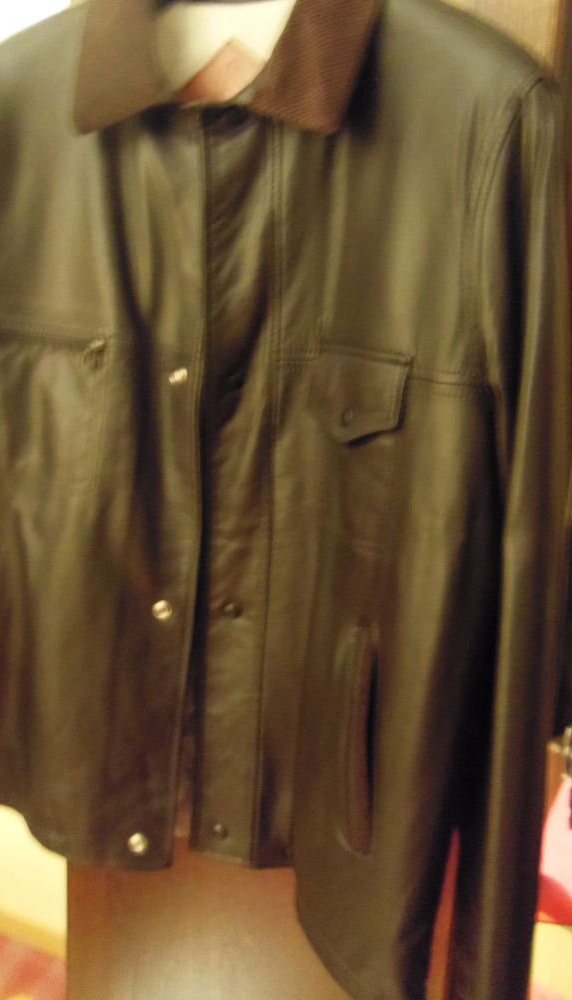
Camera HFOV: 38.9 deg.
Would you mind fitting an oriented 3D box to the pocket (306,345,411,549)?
[{"bbox_3d":[0.060,-0.043,0.660,0.092,0.157,0.018,8,10,28],"label":"pocket"}]

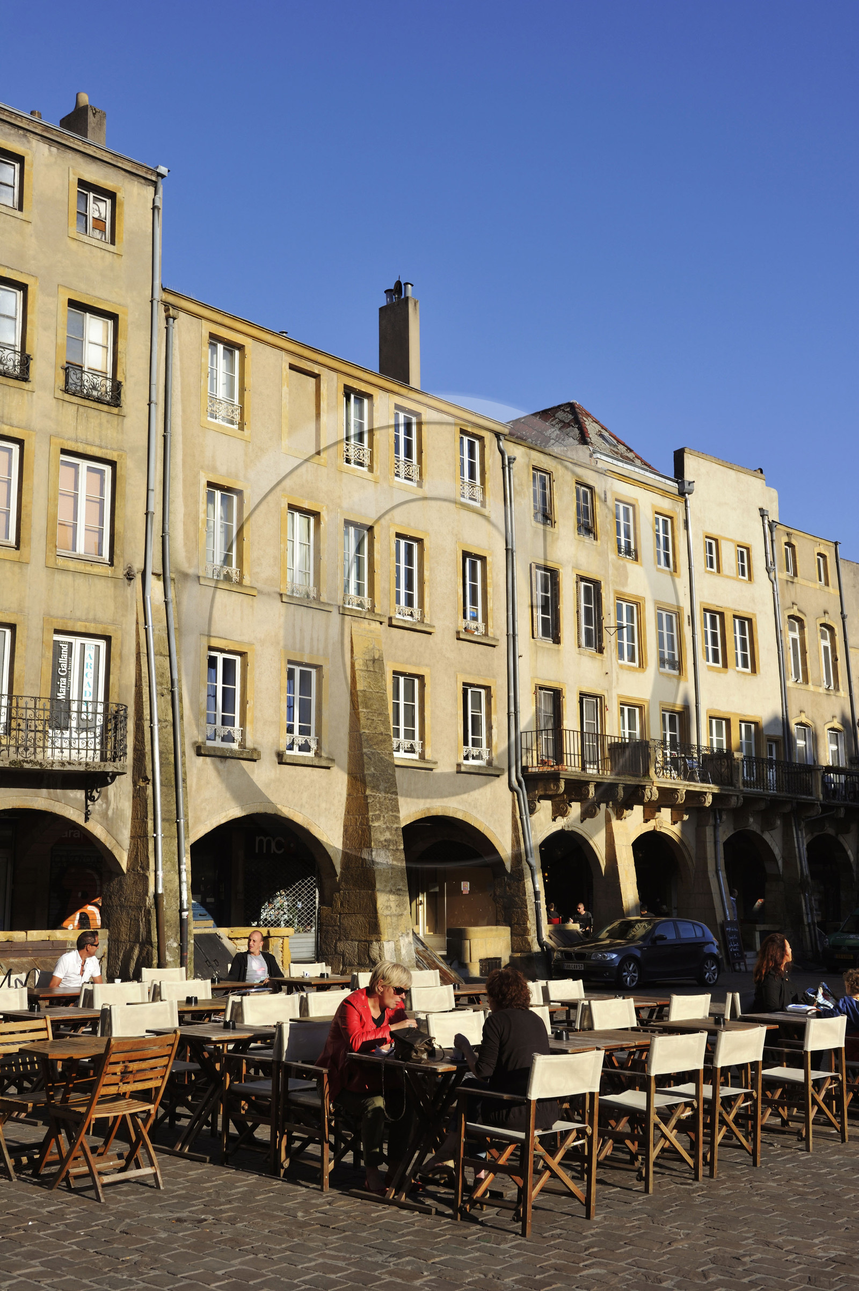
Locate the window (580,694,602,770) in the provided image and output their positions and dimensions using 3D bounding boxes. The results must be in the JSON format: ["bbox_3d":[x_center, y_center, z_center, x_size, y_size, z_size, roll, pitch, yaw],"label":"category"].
[{"bbox_3d":[4.255,2.309,35.825,0.180,2.049,0.958,-10,-15,42],"label":"window"}]

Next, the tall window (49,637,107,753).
[{"bbox_3d":[-6.314,0.927,24.473,0.180,2.114,1.122,-11,-15,44],"label":"tall window"}]

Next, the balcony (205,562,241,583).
[{"bbox_3d":[-3.959,-1.395,26.206,0.130,0.279,0.879,-9,-12,40],"label":"balcony"}]

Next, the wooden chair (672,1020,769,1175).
[{"bbox_3d":[1.723,2.818,8.516,0.550,0.860,0.580,10,-15,-43],"label":"wooden chair"}]

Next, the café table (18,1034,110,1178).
[{"bbox_3d":[-1.999,2.784,8.143,0.800,0.750,0.800,0,-11,-1],"label":"café table"}]

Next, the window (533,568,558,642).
[{"bbox_3d":[2.920,-1.036,34.269,0.180,1.802,0.991,-11,-15,44],"label":"window"}]

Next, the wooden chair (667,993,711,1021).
[{"bbox_3d":[2.117,3.539,12.103,0.560,0.870,0.540,9,-14,-41],"label":"wooden chair"}]

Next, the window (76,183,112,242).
[{"bbox_3d":[-6.346,-8.213,25.832,0.200,1.070,0.830,-11,-15,43],"label":"window"}]

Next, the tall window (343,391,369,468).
[{"bbox_3d":[-1.635,-4.743,29.792,0.150,1.558,0.915,-9,-12,40],"label":"tall window"}]

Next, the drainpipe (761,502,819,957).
[{"bbox_3d":[10.999,2.340,41.726,0.500,13.600,0.600,10,-15,-43],"label":"drainpipe"}]

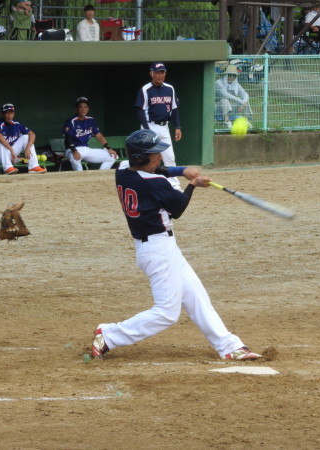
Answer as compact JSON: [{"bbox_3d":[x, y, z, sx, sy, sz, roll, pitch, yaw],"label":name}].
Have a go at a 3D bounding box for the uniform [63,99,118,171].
[{"bbox_3d":[-1.000,-1.229,42.100,0.680,1.220,0.800,-1,4,-18],"label":"uniform"}]

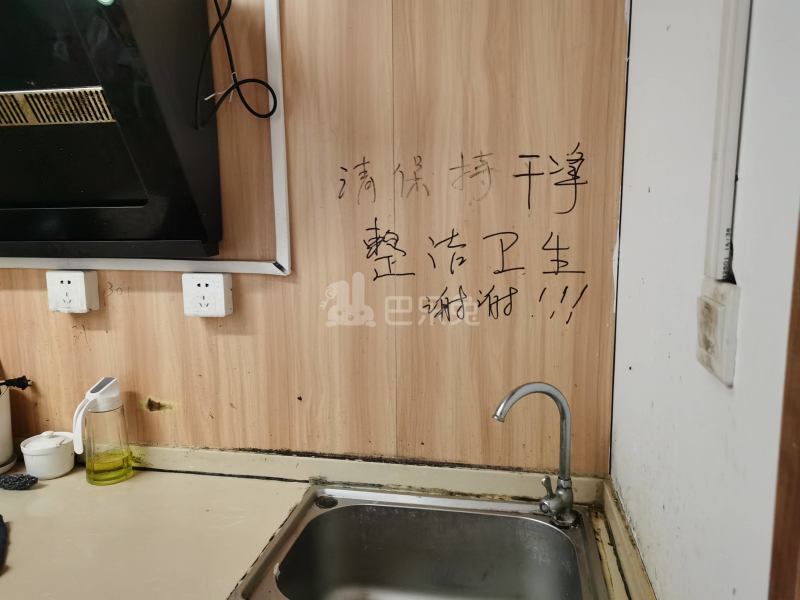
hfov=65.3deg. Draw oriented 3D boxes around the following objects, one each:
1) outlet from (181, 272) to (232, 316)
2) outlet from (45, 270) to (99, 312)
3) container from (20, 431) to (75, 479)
[{"bbox_3d":[-0.384,-0.012,1.253,0.086,0.086,0.040,1,9,11],"label":"outlet"},{"bbox_3d":[-0.685,-0.018,1.309,0.086,0.086,0.040,1,9,11],"label":"outlet"},{"bbox_3d":[-0.747,0.325,1.331,0.104,0.086,0.104,1,9,11],"label":"container"}]

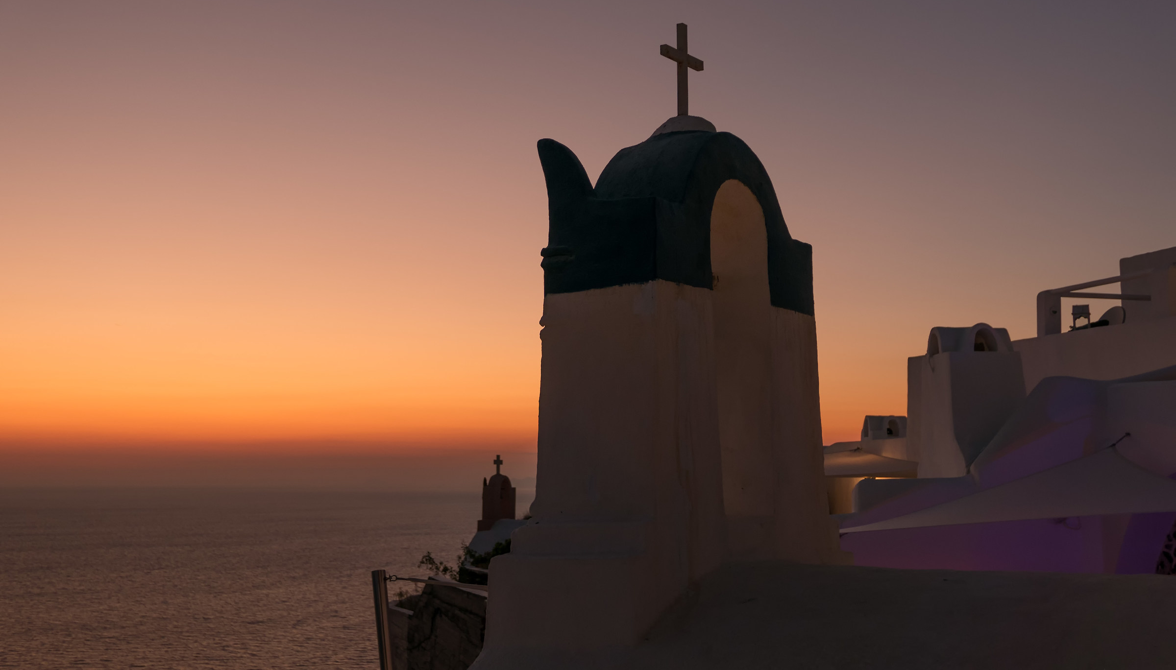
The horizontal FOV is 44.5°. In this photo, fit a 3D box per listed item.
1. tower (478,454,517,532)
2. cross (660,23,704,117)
[{"bbox_3d":[-4.507,7.931,72.000,0.950,3.850,1.750,-4,-7,36],"label":"tower"},{"bbox_3d":[0.607,-1.694,9.200,0.045,0.596,0.449,-4,-7,36],"label":"cross"}]

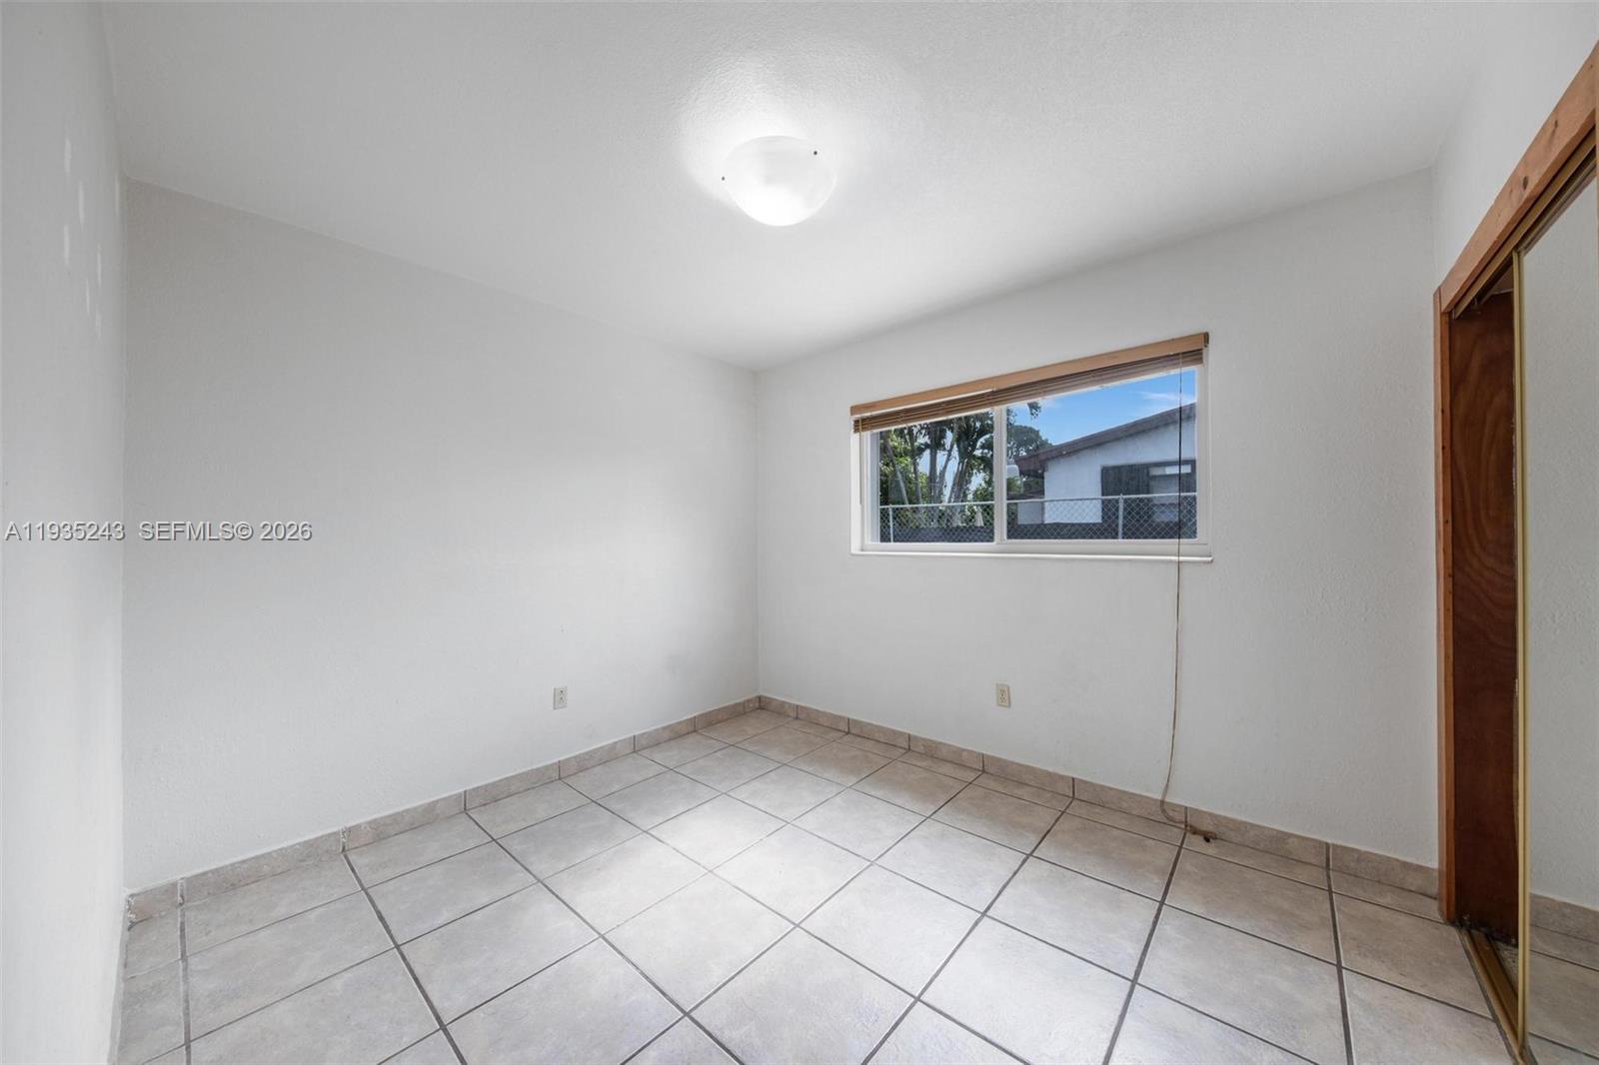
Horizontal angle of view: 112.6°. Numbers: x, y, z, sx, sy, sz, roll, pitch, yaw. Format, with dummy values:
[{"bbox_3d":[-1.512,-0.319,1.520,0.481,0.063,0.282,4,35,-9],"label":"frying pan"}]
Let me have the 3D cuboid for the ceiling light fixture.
[{"bbox_3d":[-0.069,-1.105,1.730,0.365,0.150,0.365,0,0,0],"label":"ceiling light fixture"}]

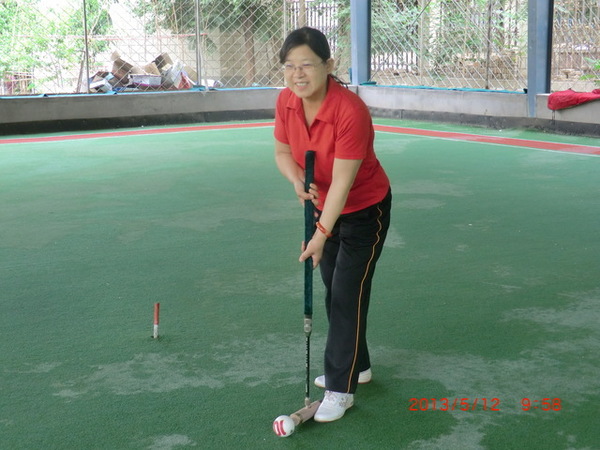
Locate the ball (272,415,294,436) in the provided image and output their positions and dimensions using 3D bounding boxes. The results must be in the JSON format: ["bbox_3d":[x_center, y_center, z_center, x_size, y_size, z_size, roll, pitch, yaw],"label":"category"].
[{"bbox_3d":[-0.056,0.700,3.320,0.075,0.075,0.075,-1,10,0],"label":"ball"}]

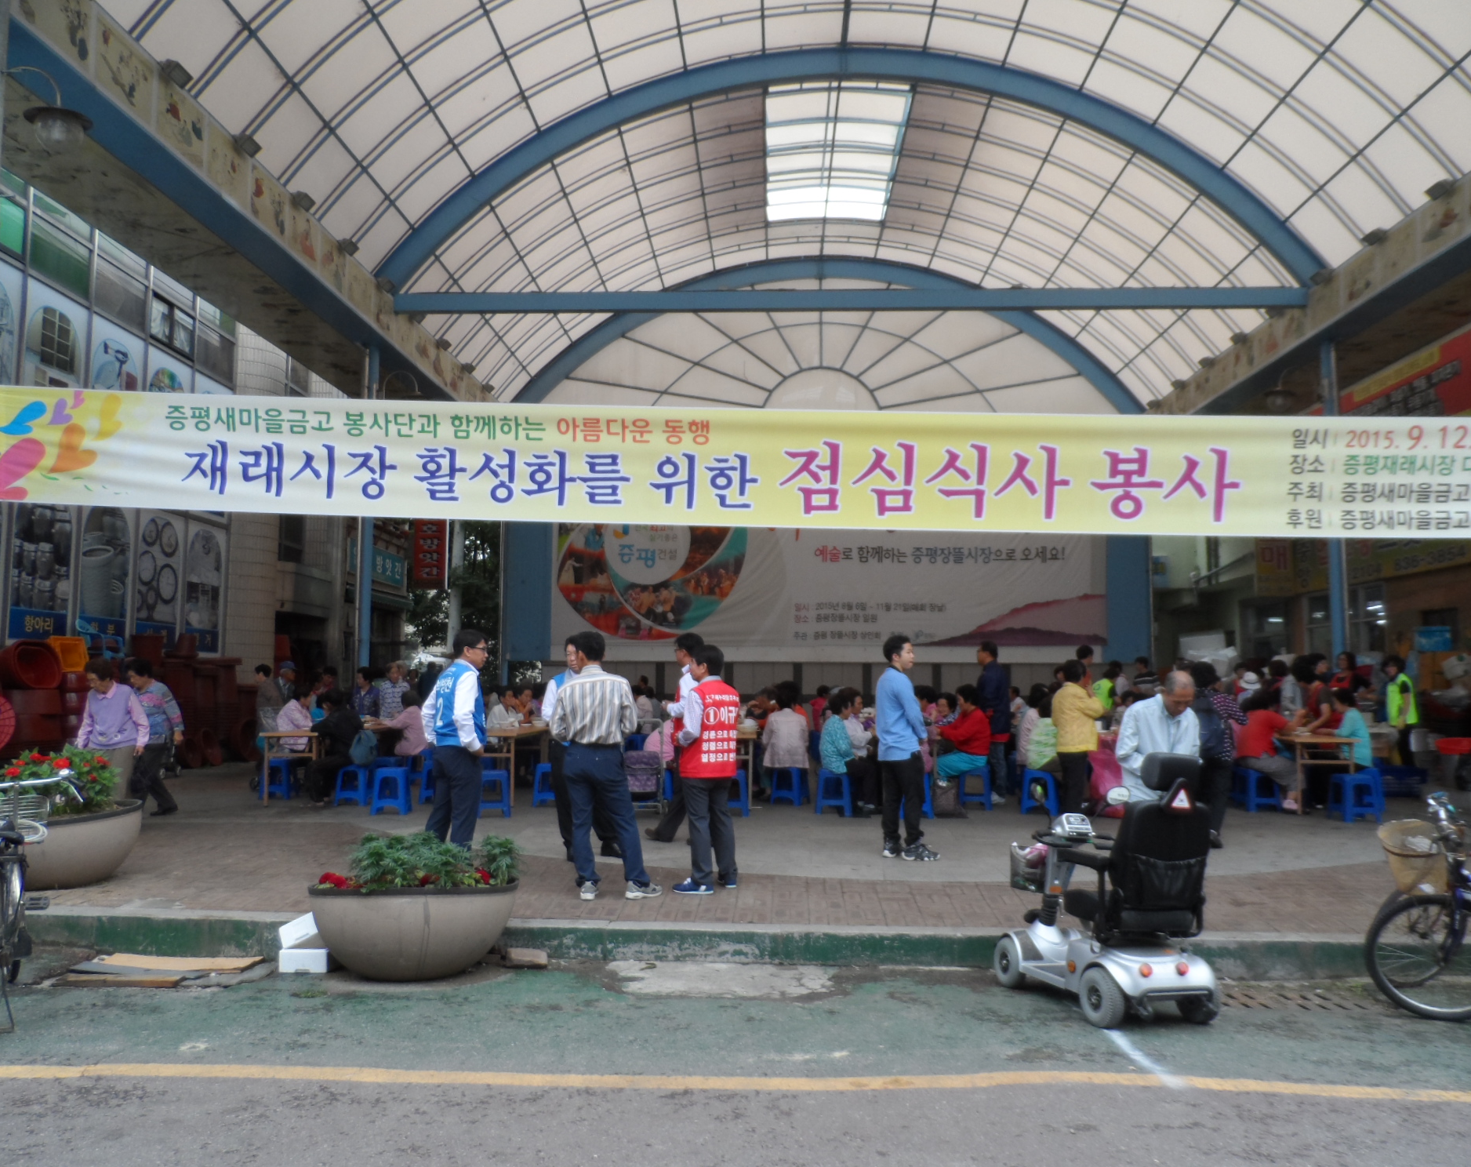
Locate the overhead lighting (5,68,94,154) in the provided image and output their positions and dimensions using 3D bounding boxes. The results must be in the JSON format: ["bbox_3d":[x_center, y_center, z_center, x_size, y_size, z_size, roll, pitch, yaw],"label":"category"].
[{"bbox_3d":[-5.048,-3.489,7.950,0.580,0.680,0.440,0,-5,2],"label":"overhead lighting"}]

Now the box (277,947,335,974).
[{"bbox_3d":[-2.352,2.067,5.995,0.270,0.130,0.220,0,-5,0],"label":"box"}]

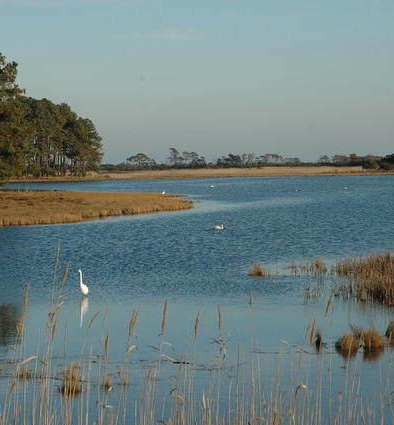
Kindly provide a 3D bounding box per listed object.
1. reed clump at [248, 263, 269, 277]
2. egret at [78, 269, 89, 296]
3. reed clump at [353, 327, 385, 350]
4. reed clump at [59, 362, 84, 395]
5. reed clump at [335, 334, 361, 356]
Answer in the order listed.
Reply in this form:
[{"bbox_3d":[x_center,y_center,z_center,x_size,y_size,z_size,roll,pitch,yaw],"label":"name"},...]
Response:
[{"bbox_3d":[1.978,1.824,55.385,0.700,0.450,0.580,0,2,0],"label":"reed clump"},{"bbox_3d":[-3.043,1.915,46.283,0.460,0.820,0.250,1,2,30],"label":"egret"},{"bbox_3d":[3.362,2.421,33.557,0.610,0.420,0.540,0,2,0],"label":"reed clump"},{"bbox_3d":[-1.967,2.570,26.989,0.370,0.470,0.360,0,2,0],"label":"reed clump"},{"bbox_3d":[2.897,2.461,33.142,0.460,0.360,0.420,0,2,0],"label":"reed clump"}]

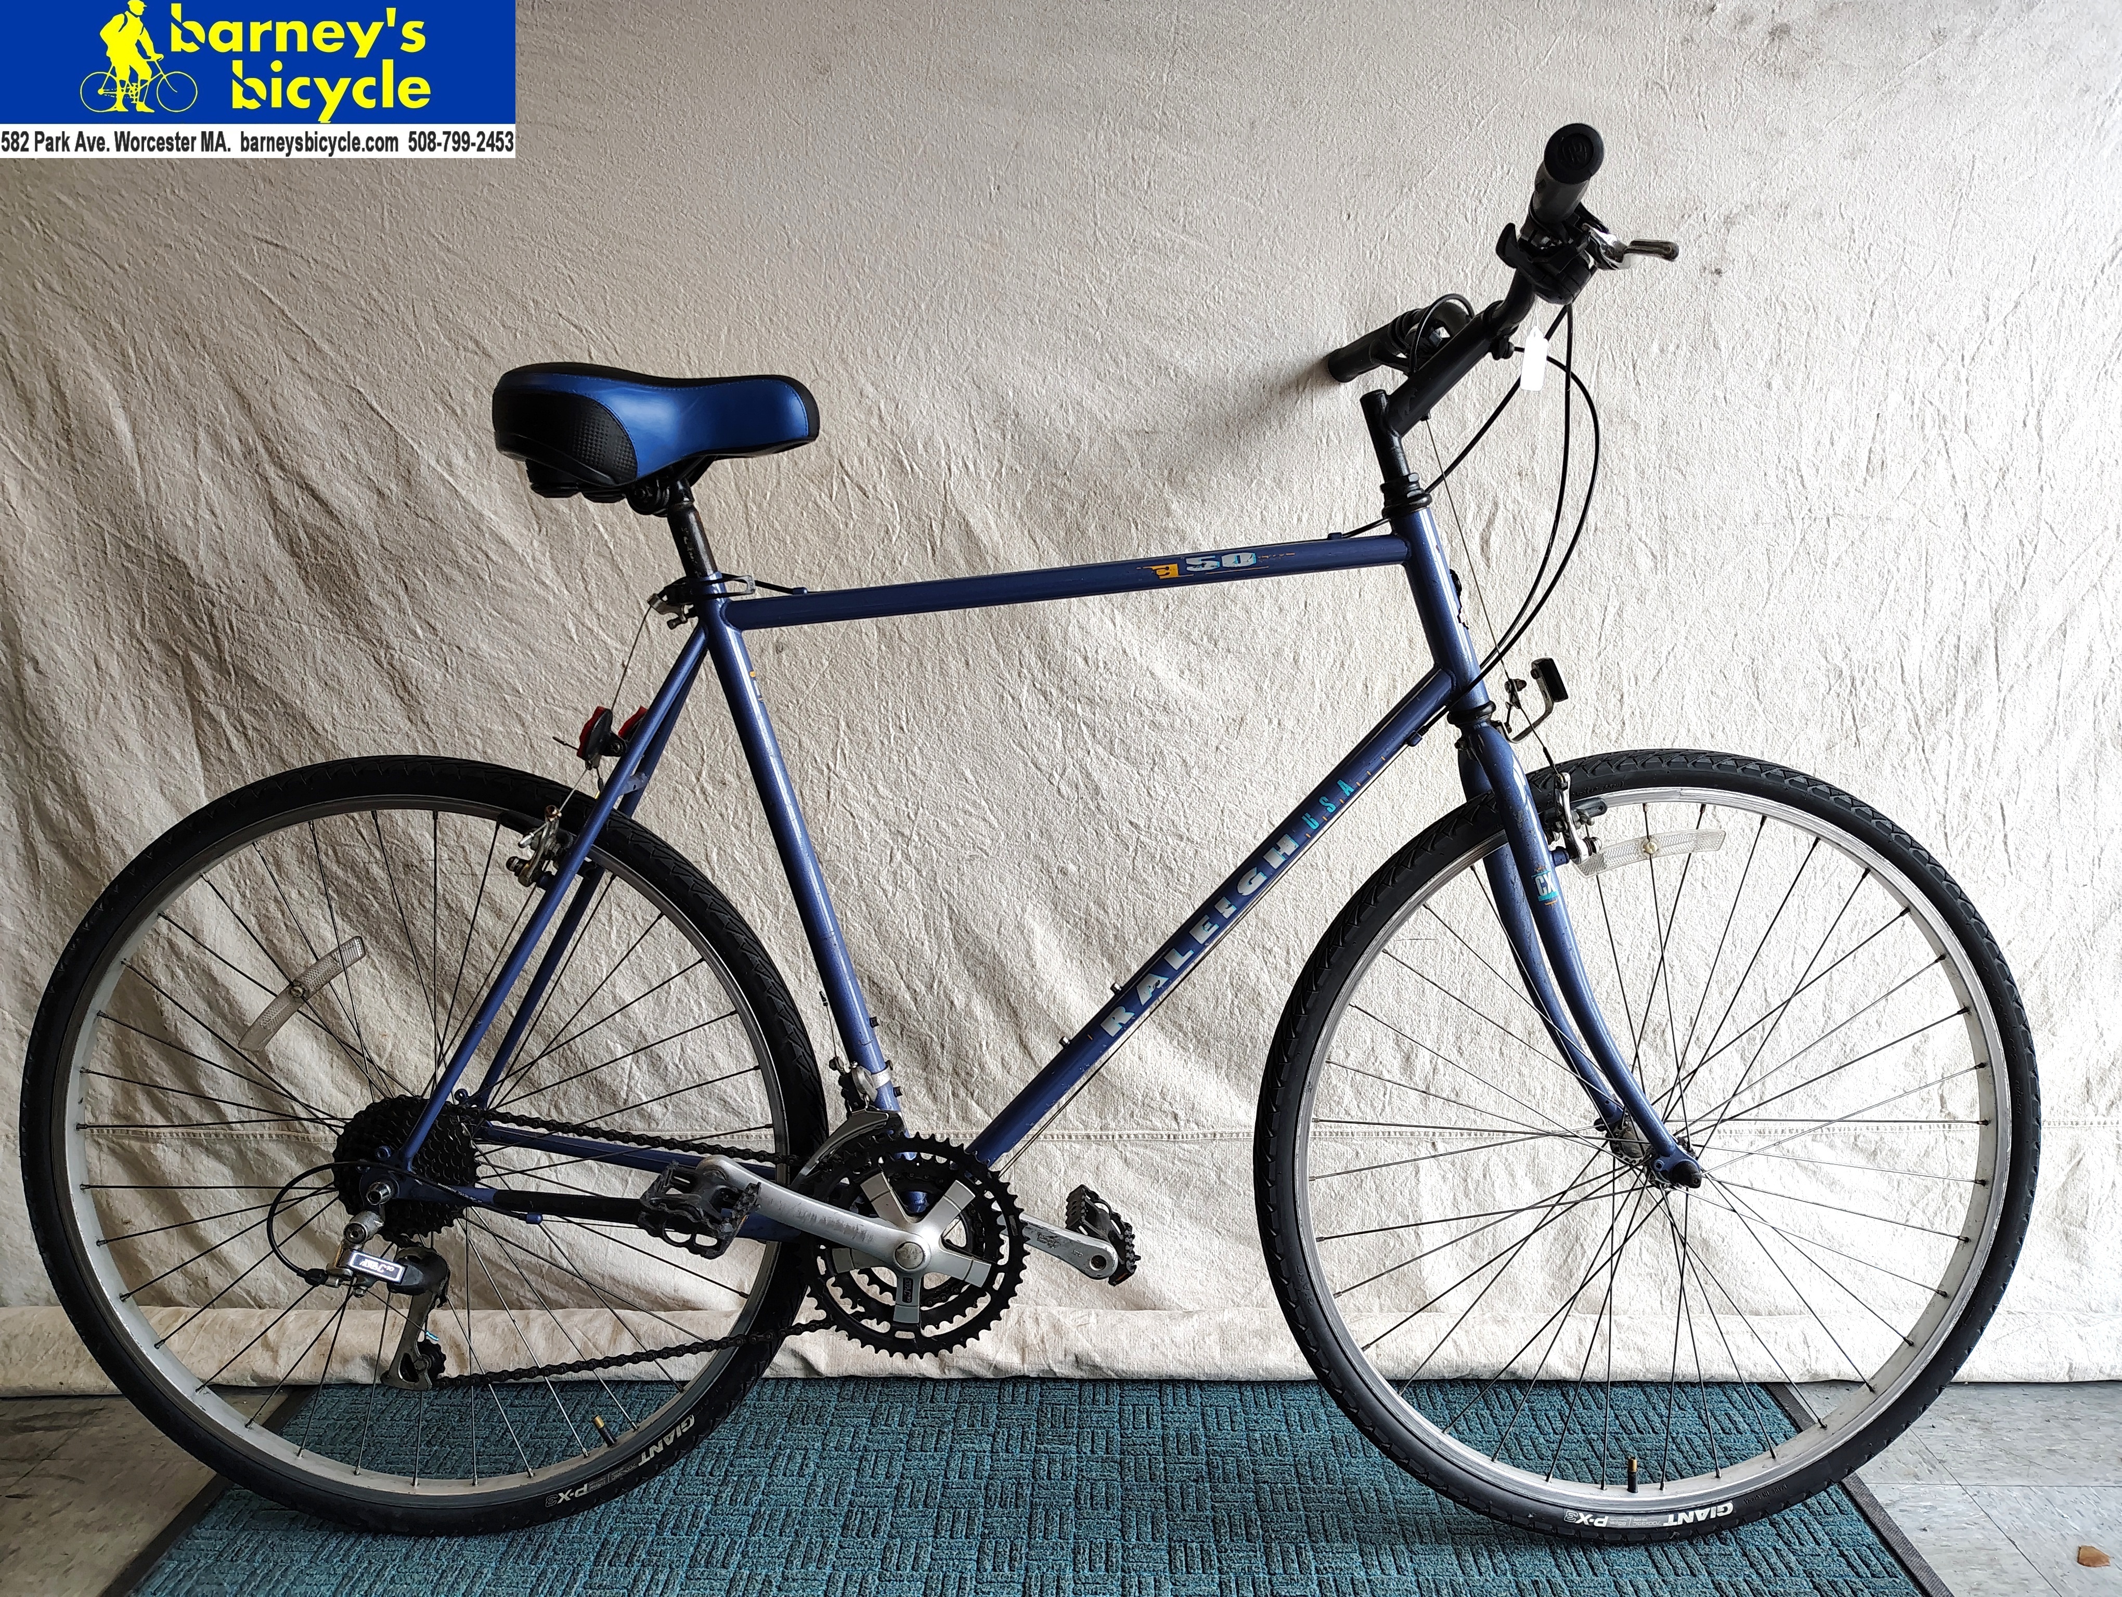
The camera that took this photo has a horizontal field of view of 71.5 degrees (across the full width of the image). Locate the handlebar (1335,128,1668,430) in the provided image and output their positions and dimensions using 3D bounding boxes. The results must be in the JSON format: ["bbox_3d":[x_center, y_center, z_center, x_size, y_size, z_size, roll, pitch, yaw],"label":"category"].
[{"bbox_3d":[0.342,-0.364,1.210,0.150,0.136,0.610,0,4,-3],"label":"handlebar"}]

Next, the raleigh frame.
[{"bbox_3d":[-0.024,0.050,1.245,1.100,0.645,0.145,0,5,1],"label":"raleigh frame"}]

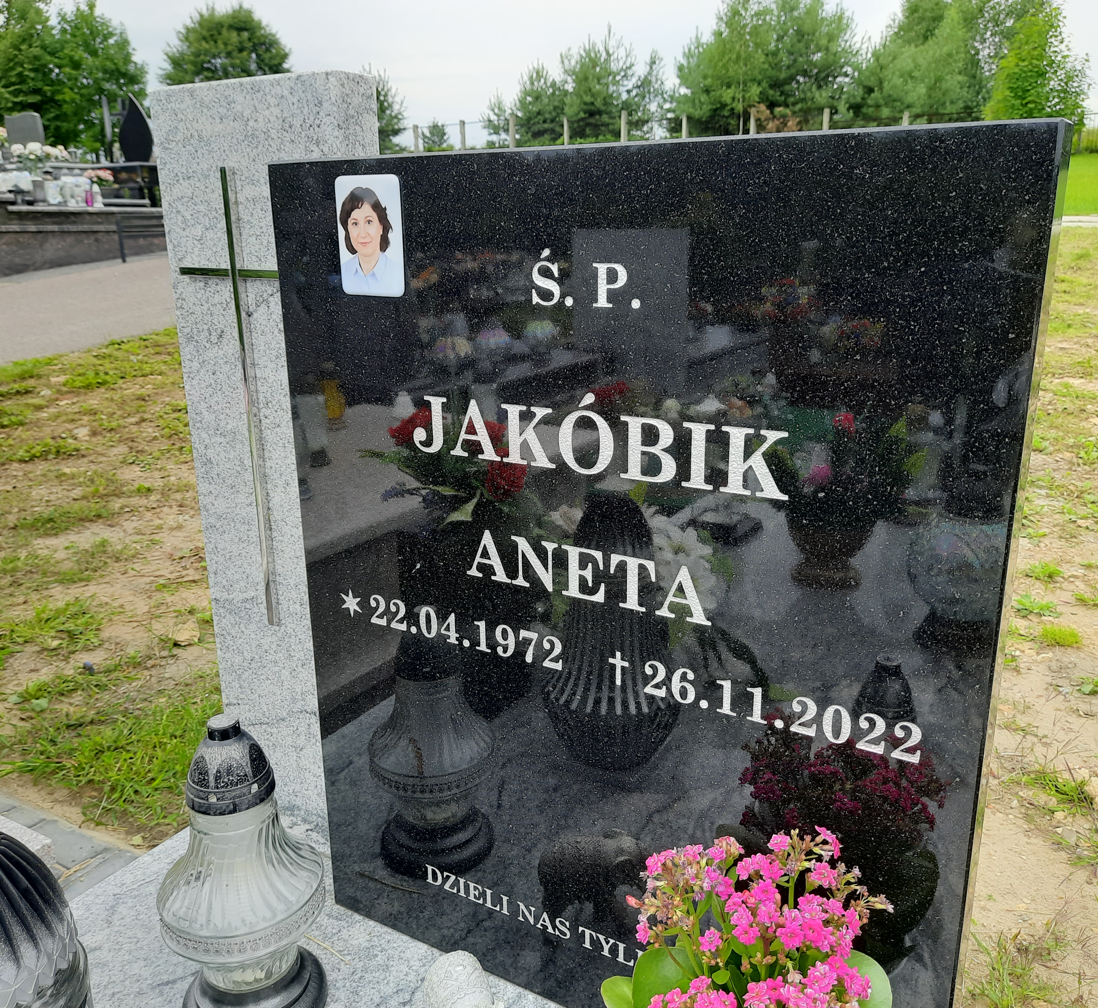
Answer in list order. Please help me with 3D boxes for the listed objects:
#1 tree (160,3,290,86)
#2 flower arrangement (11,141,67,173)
[{"bbox_3d":[-15.635,-20.805,48.011,6.804,7.141,6.464,-6,17,-16],"label":"tree"},{"bbox_3d":[-4.771,-3.260,9.131,0.543,0.307,0.353,-9,18,-25],"label":"flower arrangement"}]

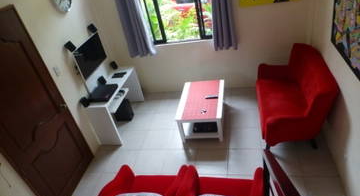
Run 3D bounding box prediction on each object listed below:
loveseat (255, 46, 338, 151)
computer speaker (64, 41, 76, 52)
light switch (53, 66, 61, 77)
[{"bbox_3d":[1.392,-0.028,3.198,0.720,0.860,1.220,-3,34,14],"label":"loveseat"},{"bbox_3d":[-1.355,-0.633,3.095,0.070,0.100,0.062,-3,34,14],"label":"computer speaker"},{"bbox_3d":[-1.441,-0.310,2.920,0.012,0.118,0.072,-3,34,14],"label":"light switch"}]

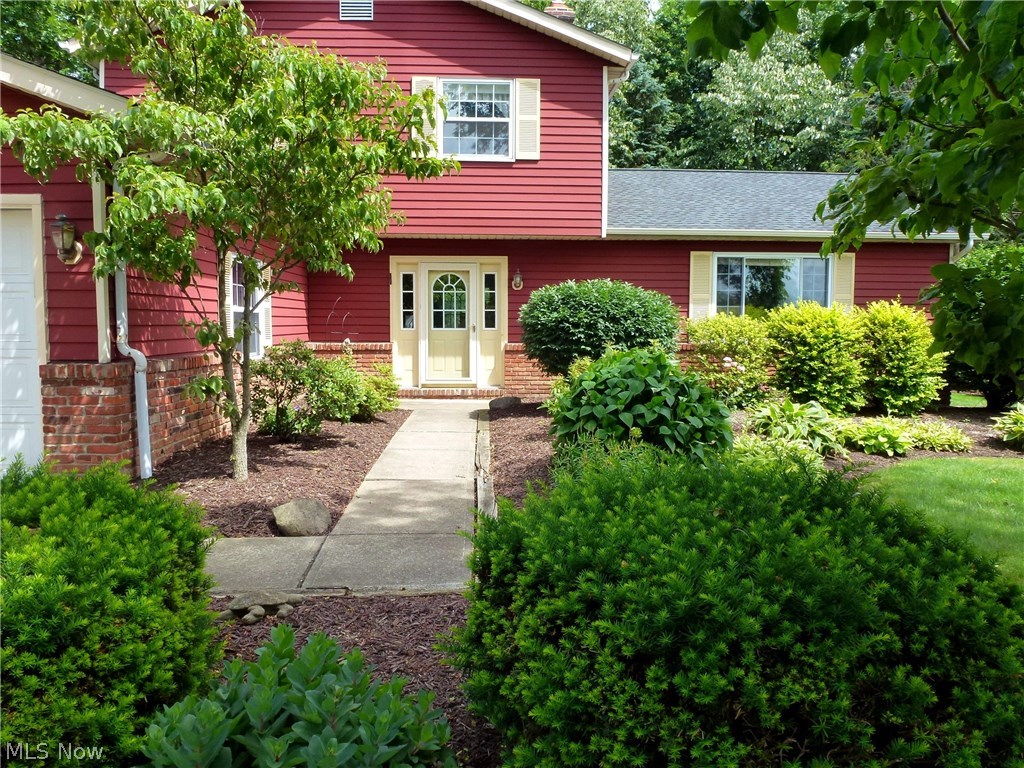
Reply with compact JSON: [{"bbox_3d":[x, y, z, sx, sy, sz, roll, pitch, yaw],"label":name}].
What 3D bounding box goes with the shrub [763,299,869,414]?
[{"bbox_3d":[4.441,-0.385,10.364,1.357,1.599,1.316,0,5,-2],"label":"shrub"}]

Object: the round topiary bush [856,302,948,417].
[{"bbox_3d":[5.758,-0.401,10.559,1.257,1.612,1.220,0,5,0],"label":"round topiary bush"}]

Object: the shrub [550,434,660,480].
[{"bbox_3d":[0.822,0.667,6.104,0.984,0.436,0.800,0,5,-2],"label":"shrub"}]

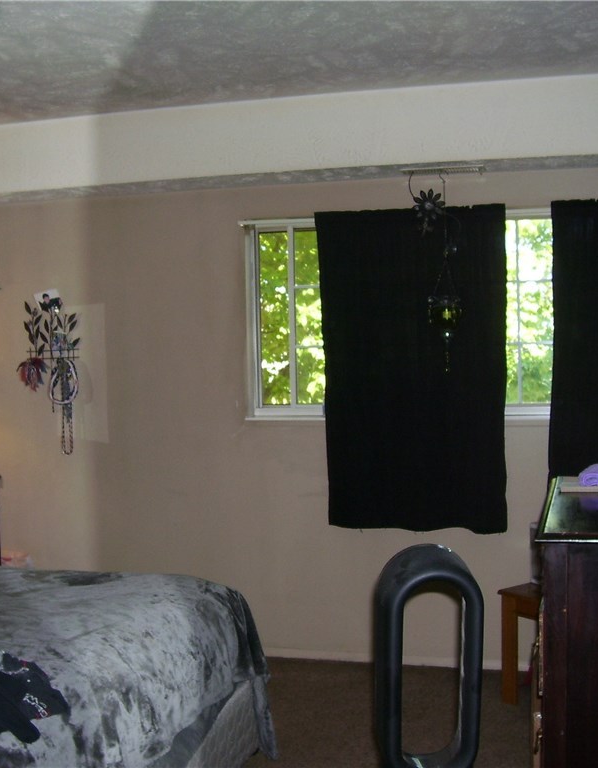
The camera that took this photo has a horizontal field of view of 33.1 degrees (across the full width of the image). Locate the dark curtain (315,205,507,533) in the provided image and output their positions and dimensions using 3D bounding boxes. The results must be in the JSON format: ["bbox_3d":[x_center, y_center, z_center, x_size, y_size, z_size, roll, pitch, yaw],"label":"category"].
[{"bbox_3d":[0.474,-0.053,4.261,0.790,1.355,0.075,-1,3,15],"label":"dark curtain"}]

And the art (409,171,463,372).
[{"bbox_3d":[0.557,-0.450,4.103,0.205,0.810,0.140,-1,3,15],"label":"art"}]

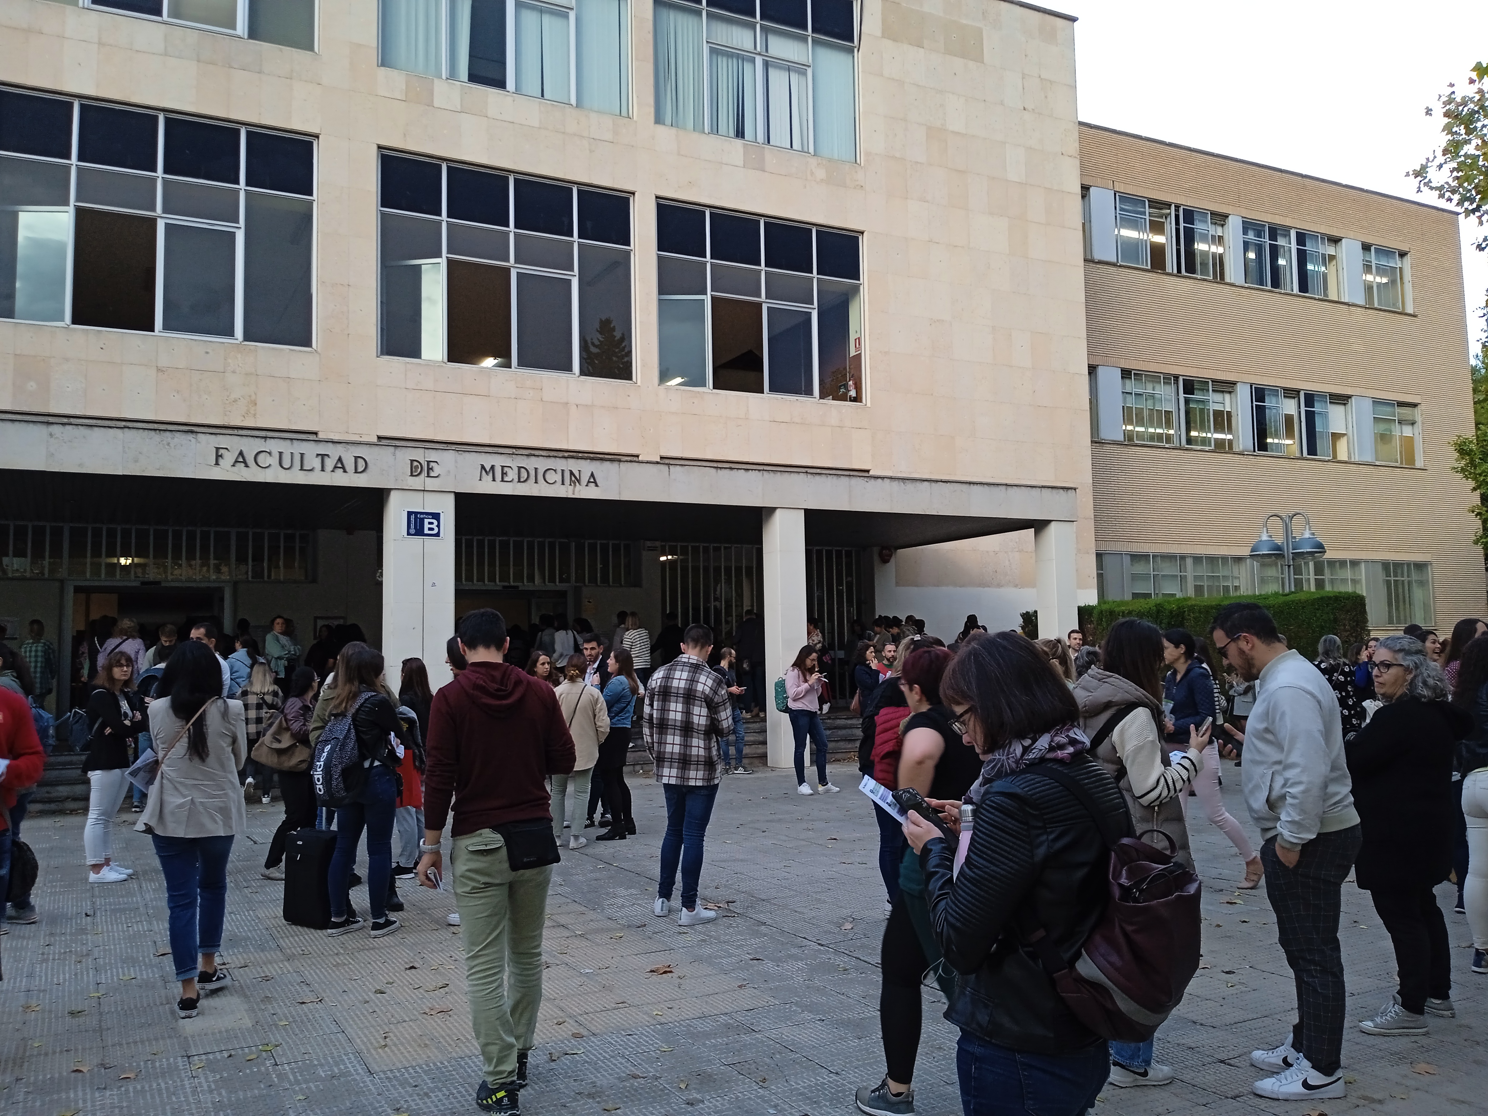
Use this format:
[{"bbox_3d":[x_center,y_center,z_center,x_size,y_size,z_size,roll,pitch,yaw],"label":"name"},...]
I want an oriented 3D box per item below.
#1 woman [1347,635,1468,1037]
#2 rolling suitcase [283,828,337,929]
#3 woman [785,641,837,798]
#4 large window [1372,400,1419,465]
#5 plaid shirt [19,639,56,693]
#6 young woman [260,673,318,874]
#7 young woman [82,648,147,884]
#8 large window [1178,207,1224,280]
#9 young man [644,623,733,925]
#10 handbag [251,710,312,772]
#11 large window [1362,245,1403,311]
[{"bbox_3d":[2.681,1.101,4.941,0.420,1.565,0.490,0,-5,-8],"label":"woman"},{"bbox_3d":[-2.592,1.930,7.302,0.360,0.560,0.220,-4,-5,30],"label":"rolling suitcase"},{"bbox_3d":[0.771,1.846,13.881,0.420,1.664,0.450,-3,-5,24],"label":"woman"},{"bbox_3d":[20.309,-3.860,37.435,2.256,1.976,0.150,1,-5,-26],"label":"large window"},{"bbox_3d":[-9.344,1.444,15.900,0.480,0.740,0.280,2,-6,-28],"label":"plaid shirt"},{"bbox_3d":[-3.334,1.567,8.895,0.520,1.520,0.450,1,-5,-25],"label":"young woman"},{"bbox_3d":[-4.708,1.537,9.002,0.360,1.687,0.460,-3,-5,22],"label":"young woman"},{"bbox_3d":[12.213,-8.374,32.075,1.693,1.825,0.150,1,-5,-27],"label":"large window"},{"bbox_3d":[-0.345,1.266,7.280,0.530,1.740,0.380,-1,-5,5],"label":"young man"},{"bbox_3d":[-3.333,1.321,8.683,0.440,0.420,0.170,-2,-5,18],"label":"handbag"},{"bbox_3d":[20.042,-8.756,37.767,1.951,1.986,0.150,1,-5,-26],"label":"large window"}]

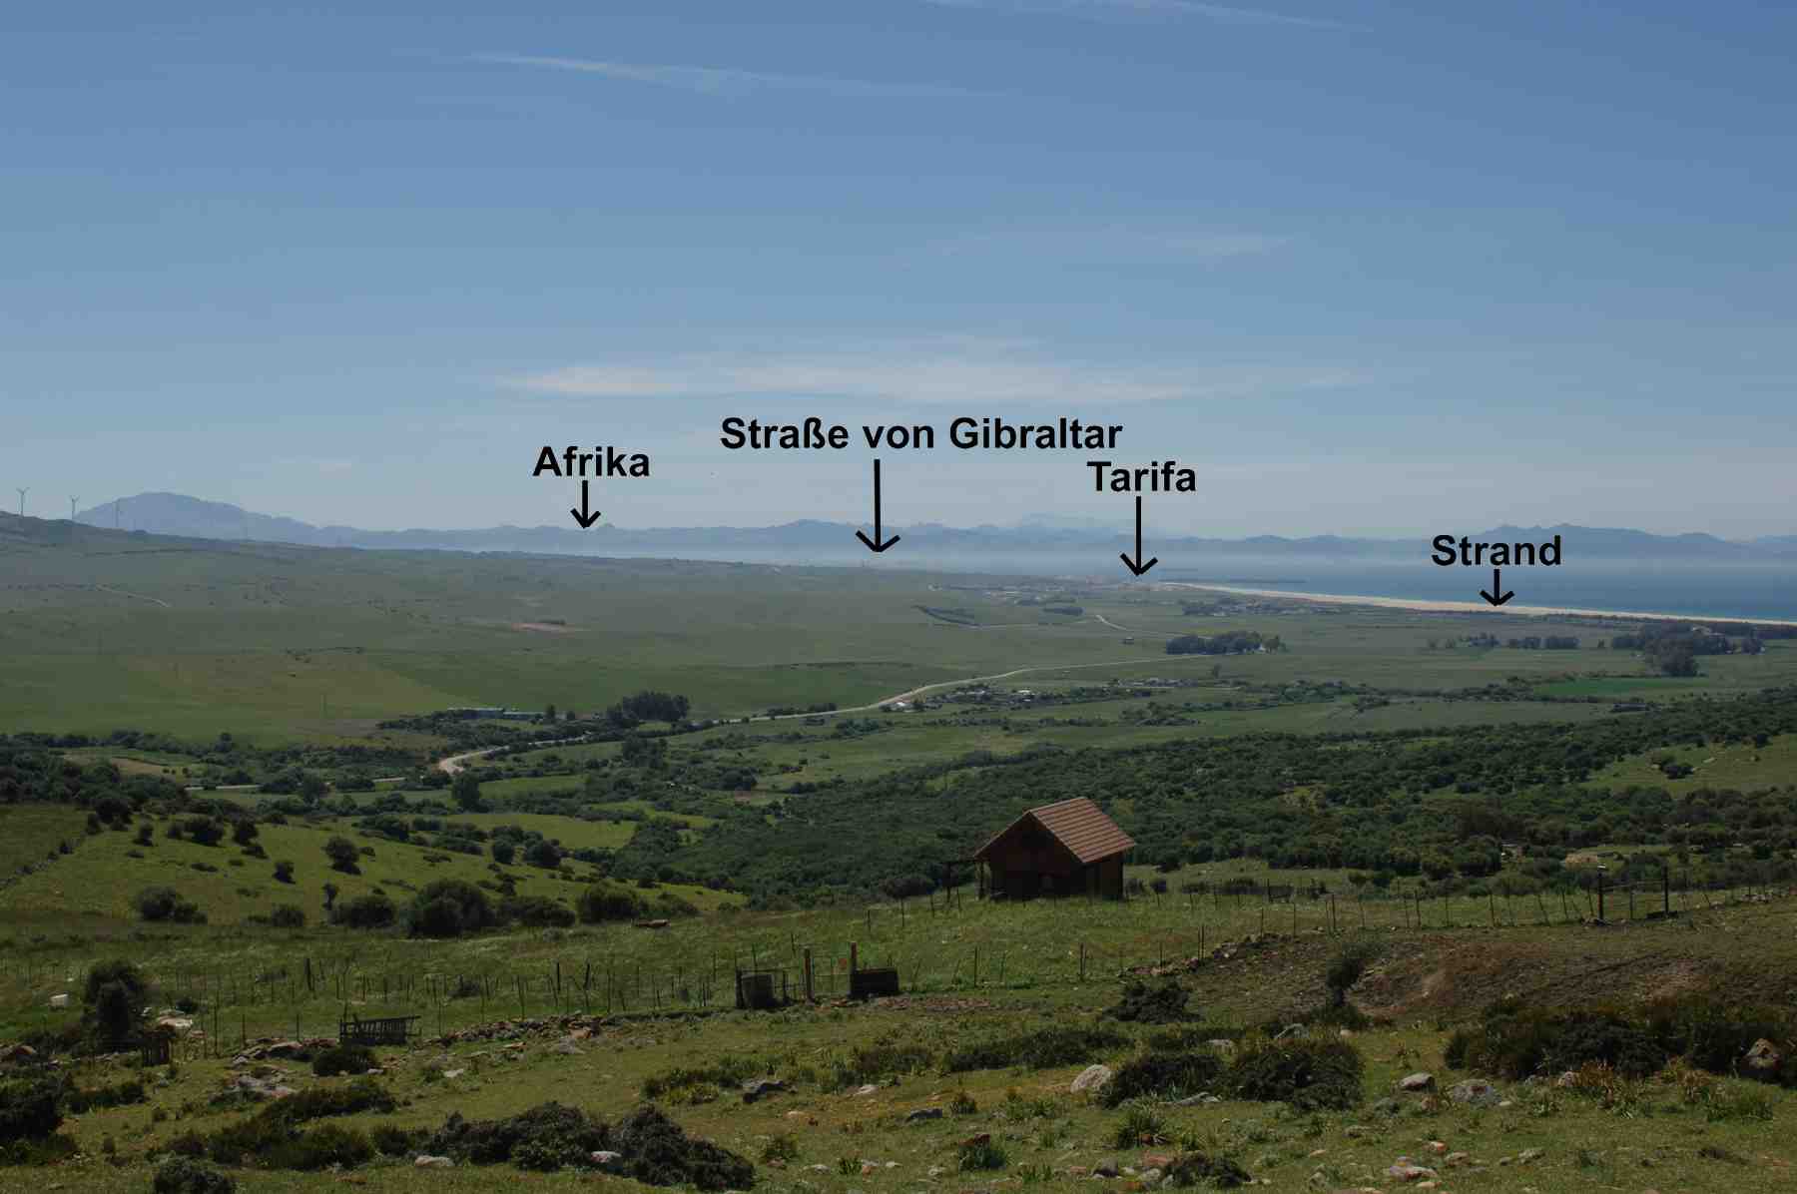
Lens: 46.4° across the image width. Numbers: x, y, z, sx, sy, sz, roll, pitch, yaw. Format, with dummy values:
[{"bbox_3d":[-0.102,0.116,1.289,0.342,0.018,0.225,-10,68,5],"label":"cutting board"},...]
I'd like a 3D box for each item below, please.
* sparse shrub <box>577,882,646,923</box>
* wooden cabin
[{"bbox_3d":[-15.041,16.053,110.000,3.500,2.150,3.000,0,1,-8],"label":"sparse shrub"},{"bbox_3d":[8.172,13.067,107.388,5.783,4.900,7.439,1,2,26],"label":"wooden cabin"}]

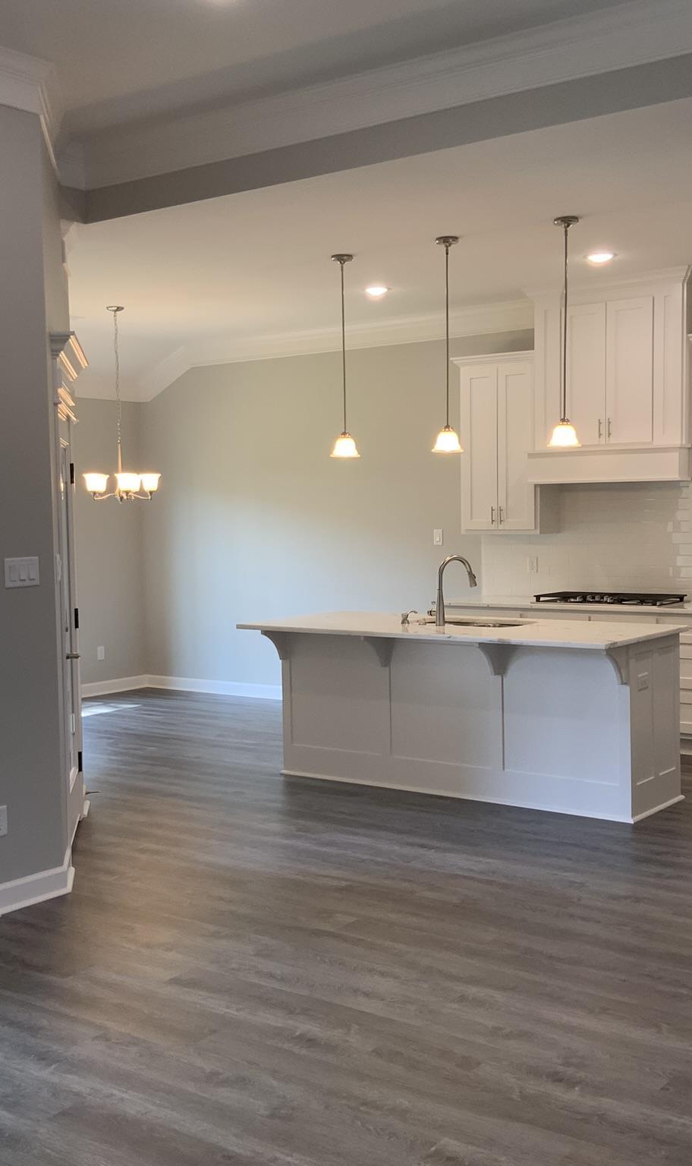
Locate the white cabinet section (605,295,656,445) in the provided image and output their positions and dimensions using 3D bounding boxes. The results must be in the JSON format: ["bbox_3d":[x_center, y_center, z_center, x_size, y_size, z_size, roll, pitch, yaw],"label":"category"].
[{"bbox_3d":[1.903,-1.352,8.401,0.335,0.910,0.360,2,5,38],"label":"white cabinet section"}]

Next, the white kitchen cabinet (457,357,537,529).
[{"bbox_3d":[1.140,-0.962,9.163,0.645,1.234,0.345,2,4,36],"label":"white kitchen cabinet"}]

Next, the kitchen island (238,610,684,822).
[{"bbox_3d":[0.610,0.699,7.247,2.311,0.920,1.057,2,4,37],"label":"kitchen island"}]

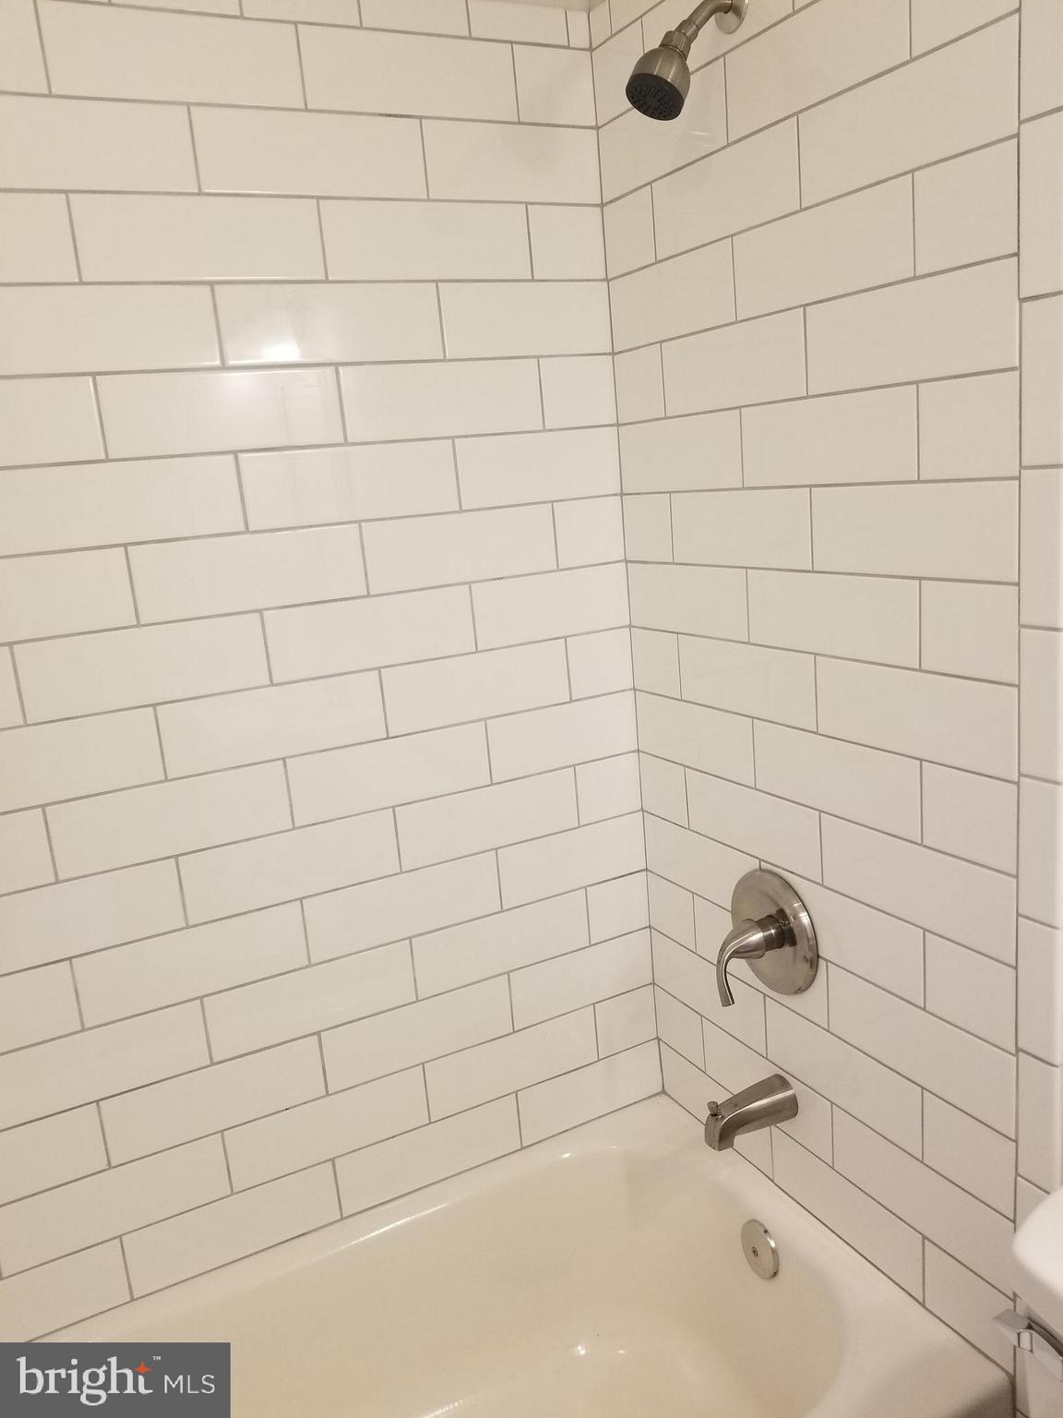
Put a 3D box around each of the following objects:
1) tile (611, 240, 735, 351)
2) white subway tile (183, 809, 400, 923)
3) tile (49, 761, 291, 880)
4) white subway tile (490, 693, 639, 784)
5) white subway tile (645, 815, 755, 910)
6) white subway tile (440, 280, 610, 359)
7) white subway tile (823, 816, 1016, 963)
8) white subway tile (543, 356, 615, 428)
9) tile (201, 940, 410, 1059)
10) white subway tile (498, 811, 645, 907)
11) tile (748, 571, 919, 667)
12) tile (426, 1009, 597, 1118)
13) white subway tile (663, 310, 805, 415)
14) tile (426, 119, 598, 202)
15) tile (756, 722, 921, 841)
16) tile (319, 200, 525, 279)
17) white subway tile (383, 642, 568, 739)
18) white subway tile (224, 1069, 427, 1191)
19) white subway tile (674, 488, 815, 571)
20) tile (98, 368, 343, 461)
[{"bbox_3d":[0.194,-0.569,1.482,0.010,0.101,0.295,-11,14,-26],"label":"tile"},{"bbox_3d":[-0.338,0.221,1.514,0.305,0.101,0.009,-11,13,-25],"label":"white subway tile"},{"bbox_3d":[-0.475,0.145,1.422,0.304,0.101,0.009,-11,14,-26],"label":"tile"},{"bbox_3d":[0.051,0.043,1.690,0.276,0.102,0.009,-11,13,-25],"label":"white subway tile"},{"bbox_3d":[0.264,0.243,1.658,0.009,0.101,0.293,-11,14,-26],"label":"white subway tile"},{"bbox_3d":[-0.004,-0.569,1.558,0.274,0.102,0.010,-11,14,-25],"label":"white subway tile"},{"bbox_3d":[0.453,0.204,1.266,0.010,0.101,0.296,-11,14,-26],"label":"white subway tile"},{"bbox_3d":[0.072,-0.478,1.609,0.124,0.102,0.009,-11,13,-25],"label":"white subway tile"},{"bbox_3d":[-0.319,0.426,1.564,0.304,0.102,0.009,-11,13,-25],"label":"tile"},{"bbox_3d":[0.070,0.244,1.729,0.275,0.101,0.009,-11,13,-25],"label":"white subway tile"},{"bbox_3d":[0.367,-0.117,1.312,0.010,0.101,0.298,-11,14,-26],"label":"tile"},{"bbox_3d":[-0.029,0.576,1.743,0.304,0.102,0.010,-11,14,-25],"label":"tile"},{"bbox_3d":[0.259,-0.443,1.383,0.009,0.101,0.298,-11,14,-26],"label":"white subway tile"},{"bbox_3d":[-0.024,-0.773,1.512,0.275,0.102,0.010,-11,14,-25],"label":"tile"},{"bbox_3d":[0.381,0.084,1.346,0.009,0.101,0.299,-11,14,-26],"label":"tile"},{"bbox_3d":[-0.139,-0.640,1.462,0.303,0.101,0.009,-11,14,-26],"label":"tile"},{"bbox_3d":[-0.083,-0.034,1.603,0.307,0.101,0.009,-11,14,-25],"label":"white subway tile"},{"bbox_3d":[-0.302,0.628,1.606,0.305,0.101,0.010,-11,14,-26],"label":"white subway tile"},{"bbox_3d":[0.280,-0.244,1.445,0.009,0.102,0.304,-11,13,-26],"label":"white subway tile"},{"bbox_3d":[-0.394,-0.387,1.383,0.305,0.102,0.009,-11,13,-25],"label":"tile"}]

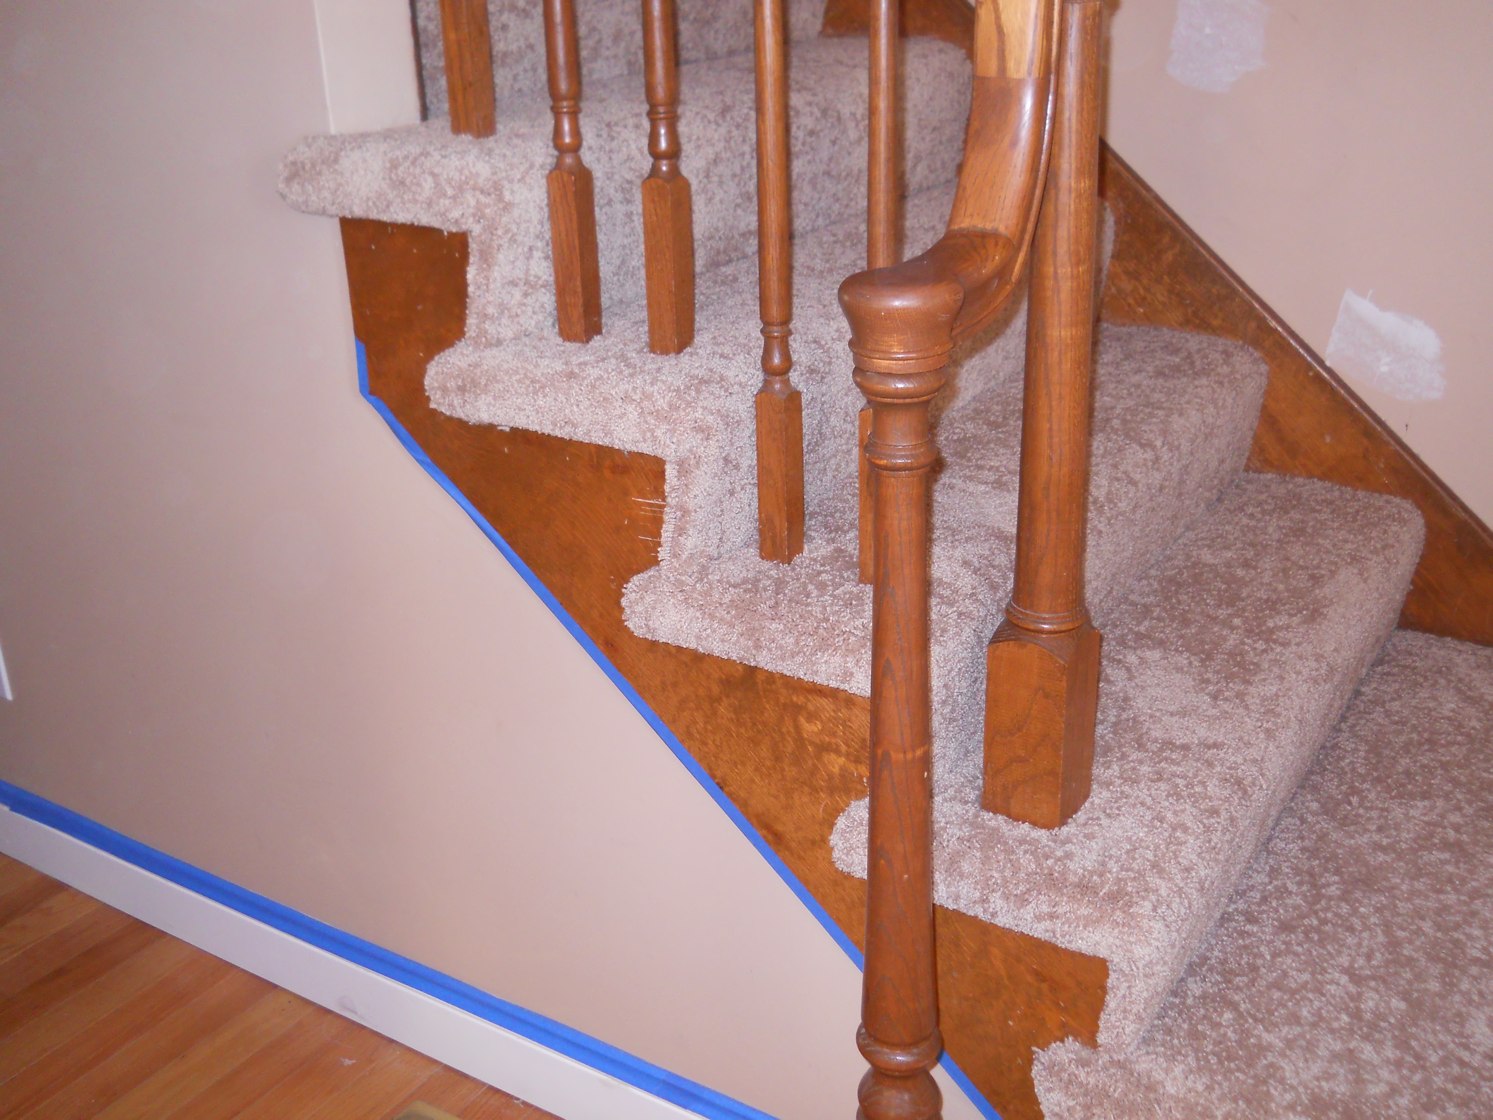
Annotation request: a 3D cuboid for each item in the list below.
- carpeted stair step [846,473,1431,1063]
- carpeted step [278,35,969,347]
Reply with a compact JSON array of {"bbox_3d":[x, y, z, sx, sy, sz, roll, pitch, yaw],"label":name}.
[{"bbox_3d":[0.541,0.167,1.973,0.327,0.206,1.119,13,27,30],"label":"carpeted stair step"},{"bbox_3d":[-0.081,-0.529,2.098,0.295,0.206,1.119,13,27,30],"label":"carpeted step"}]

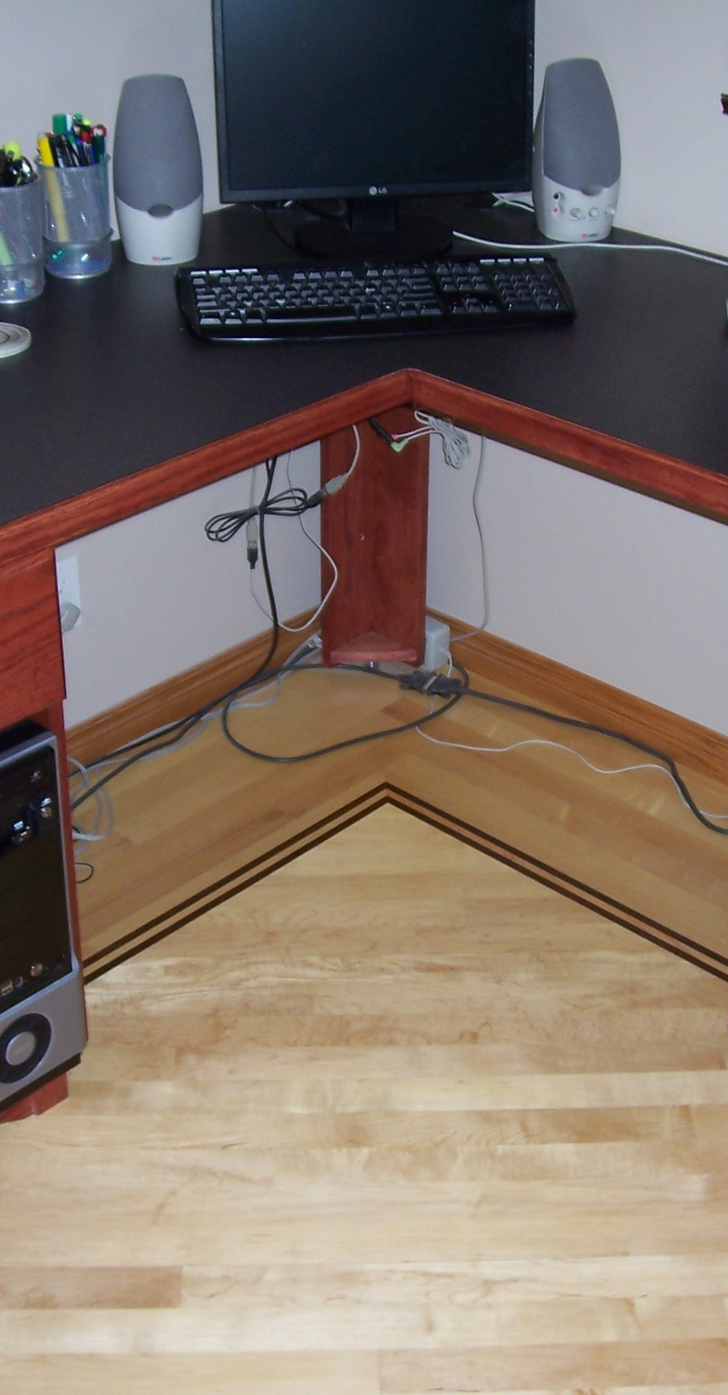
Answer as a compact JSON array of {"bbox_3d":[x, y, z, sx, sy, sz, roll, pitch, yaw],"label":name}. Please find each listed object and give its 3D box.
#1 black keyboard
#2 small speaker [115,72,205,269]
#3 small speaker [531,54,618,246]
[{"bbox_3d":[0.013,-0.480,2.171,0.455,0.032,0.188,-4,31,-7],"label":"black keyboard"},{"bbox_3d":[-0.258,-0.665,2.303,0.112,0.212,0.108,-3,31,-6],"label":"small speaker"},{"bbox_3d":[0.273,-0.717,2.399,0.110,0.212,0.106,-5,31,-9],"label":"small speaker"}]

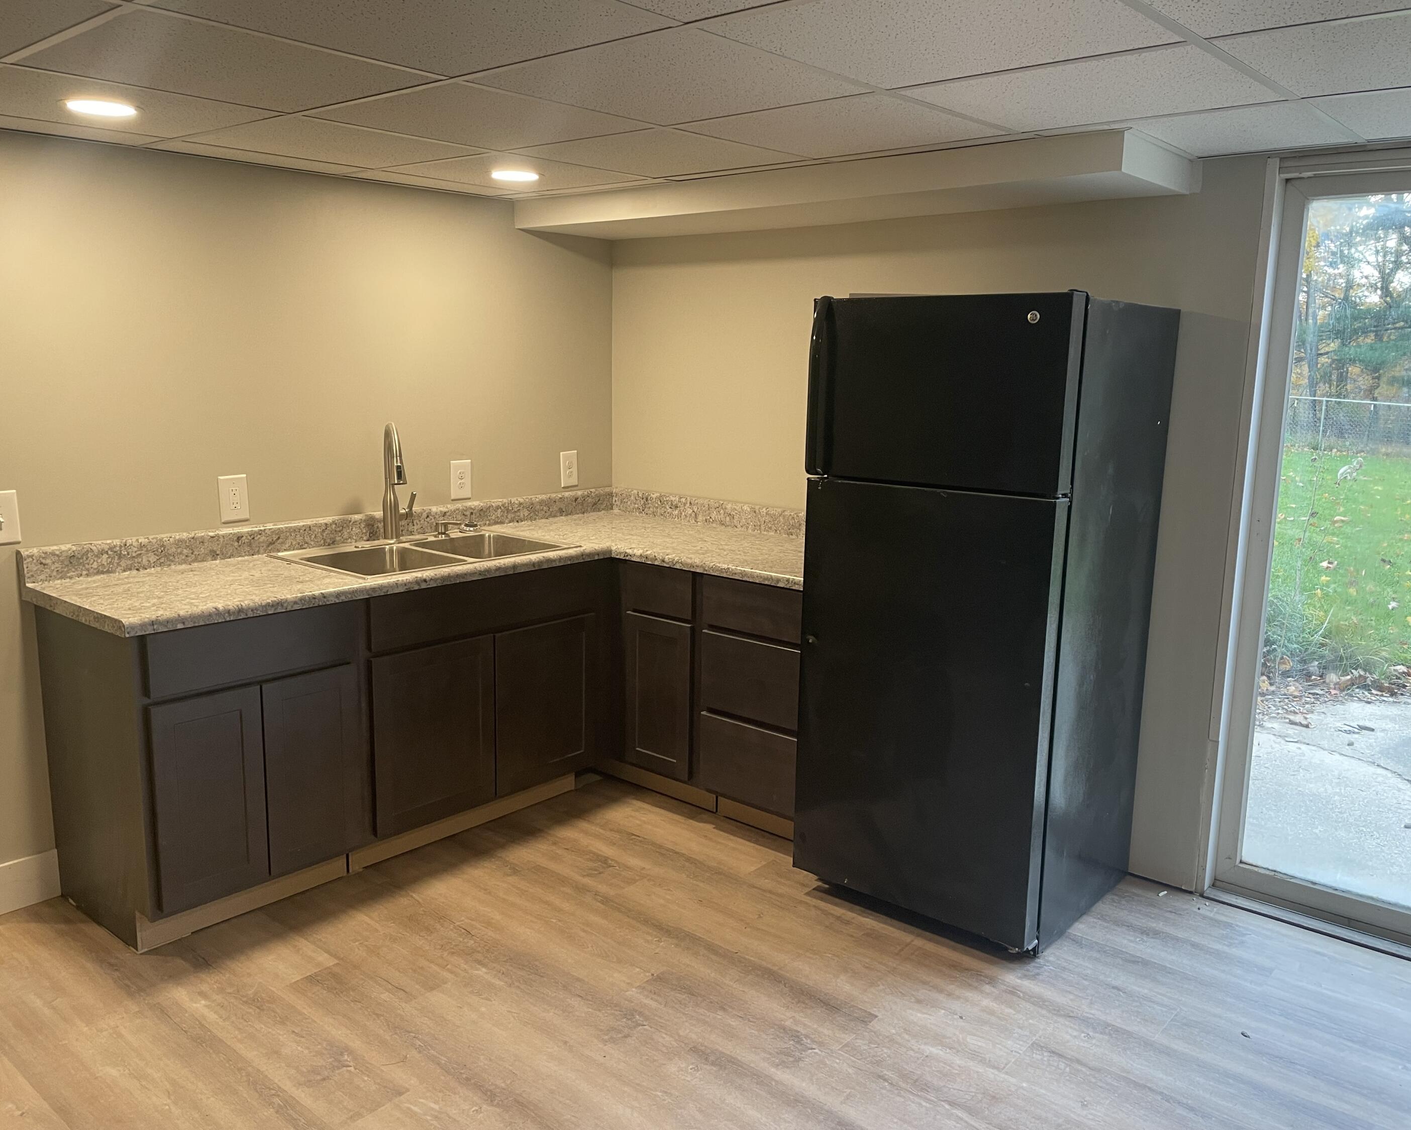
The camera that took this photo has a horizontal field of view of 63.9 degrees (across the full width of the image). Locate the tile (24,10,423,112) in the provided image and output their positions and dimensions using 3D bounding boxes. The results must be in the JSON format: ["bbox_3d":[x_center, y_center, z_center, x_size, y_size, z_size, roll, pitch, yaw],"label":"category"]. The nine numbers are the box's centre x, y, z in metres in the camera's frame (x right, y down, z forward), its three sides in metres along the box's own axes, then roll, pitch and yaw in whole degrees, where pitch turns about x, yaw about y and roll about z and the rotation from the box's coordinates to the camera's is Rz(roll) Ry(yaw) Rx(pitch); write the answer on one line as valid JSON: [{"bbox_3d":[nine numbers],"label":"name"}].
[{"bbox_3d":[-0.926,-0.968,2.201,0.597,0.018,0.597,10,14,40],"label":"tile"}]

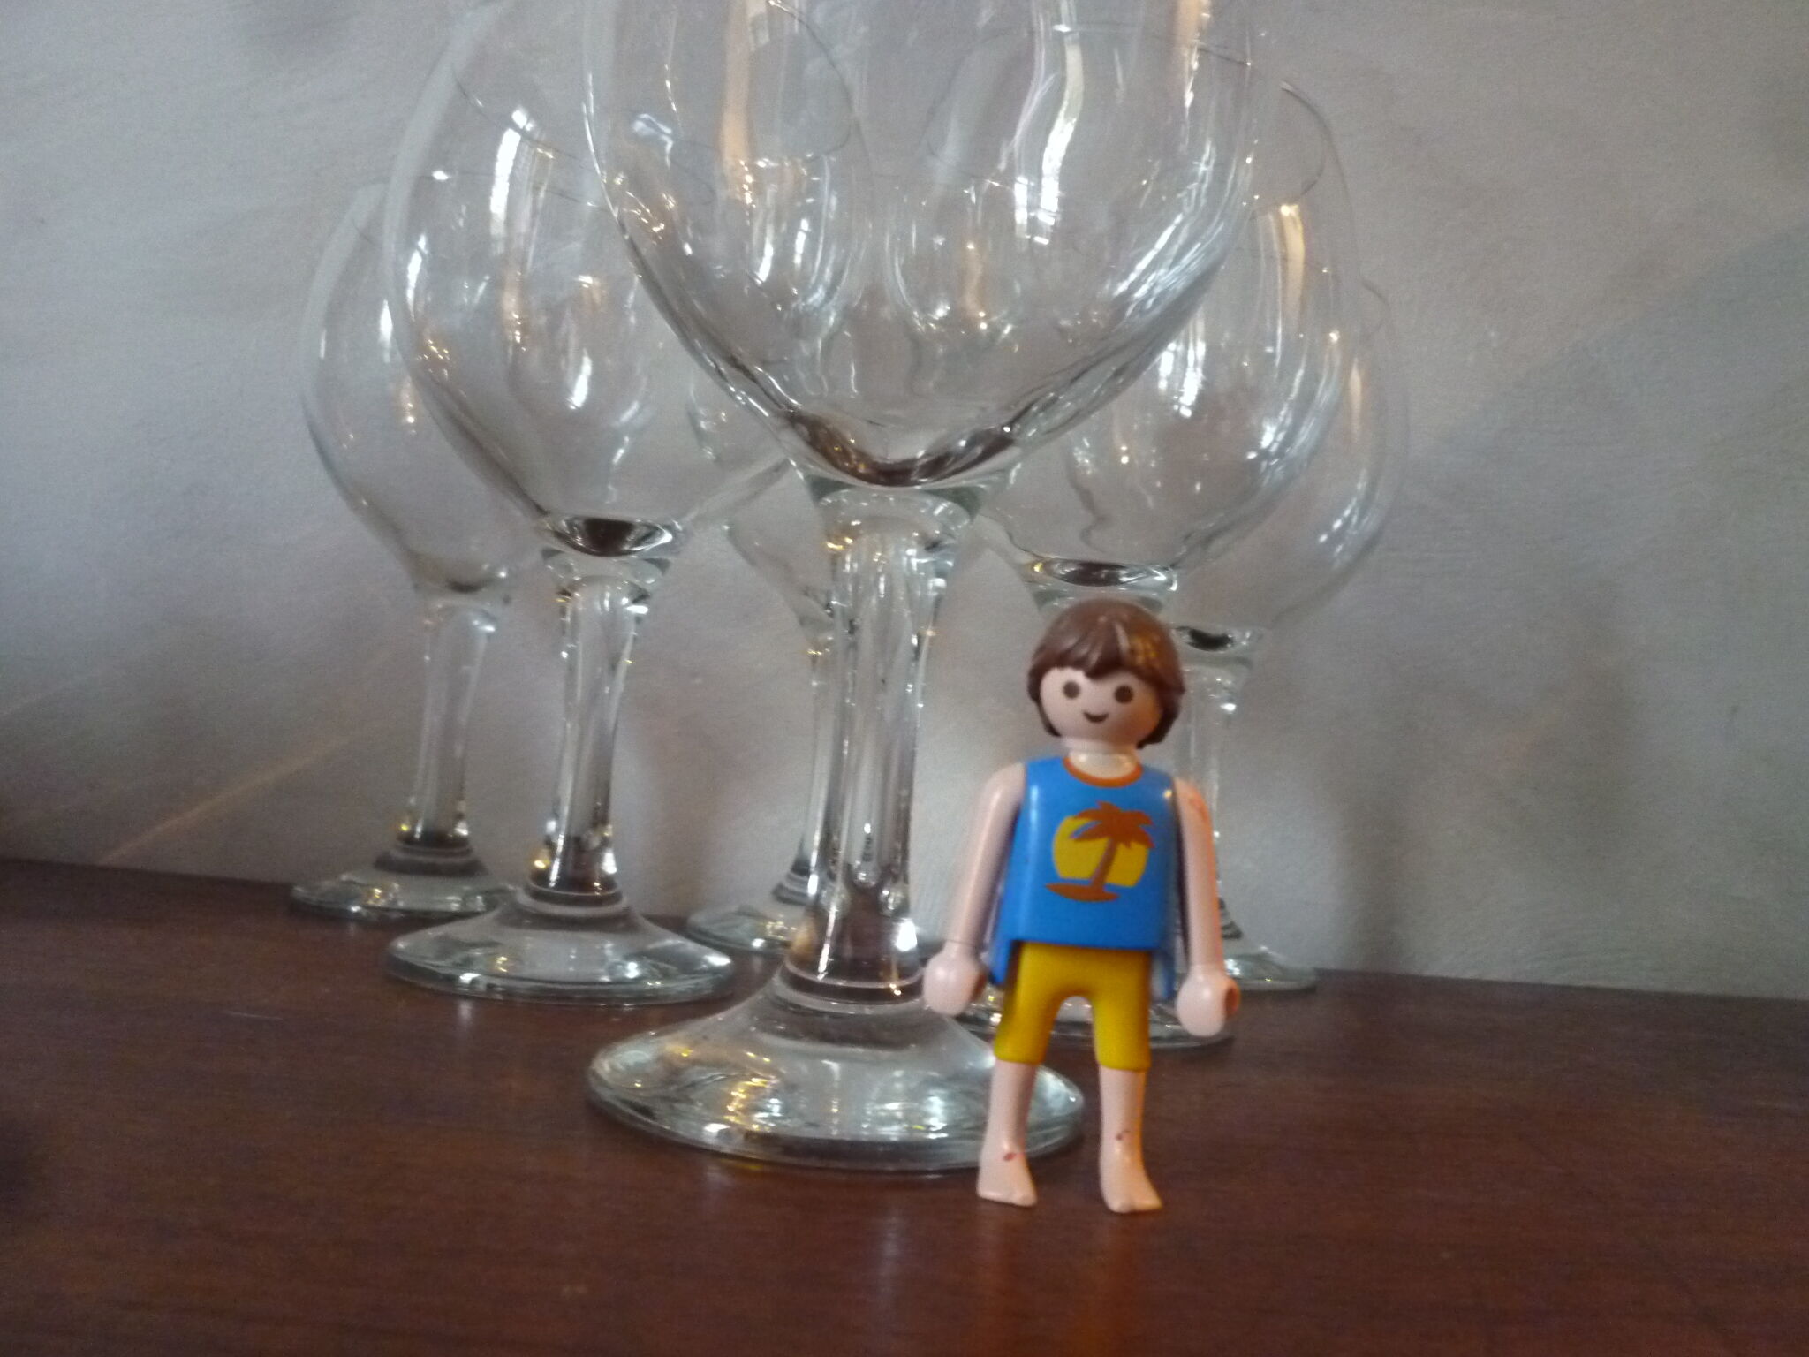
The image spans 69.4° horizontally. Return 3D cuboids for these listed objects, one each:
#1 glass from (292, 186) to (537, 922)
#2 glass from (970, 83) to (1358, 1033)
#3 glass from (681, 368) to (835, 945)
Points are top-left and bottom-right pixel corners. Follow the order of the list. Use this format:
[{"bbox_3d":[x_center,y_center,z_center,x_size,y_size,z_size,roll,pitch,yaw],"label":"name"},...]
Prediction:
[{"bbox_3d":[-0.131,-0.032,0.392,0.104,0.202,0.104,5,-4,0],"label":"glass"},{"bbox_3d":[0.043,-0.026,0.296,0.104,0.202,0.104,5,-4,0],"label":"glass"},{"bbox_3d":[-0.019,-0.023,0.397,0.104,0.202,0.104,5,-4,0],"label":"glass"}]

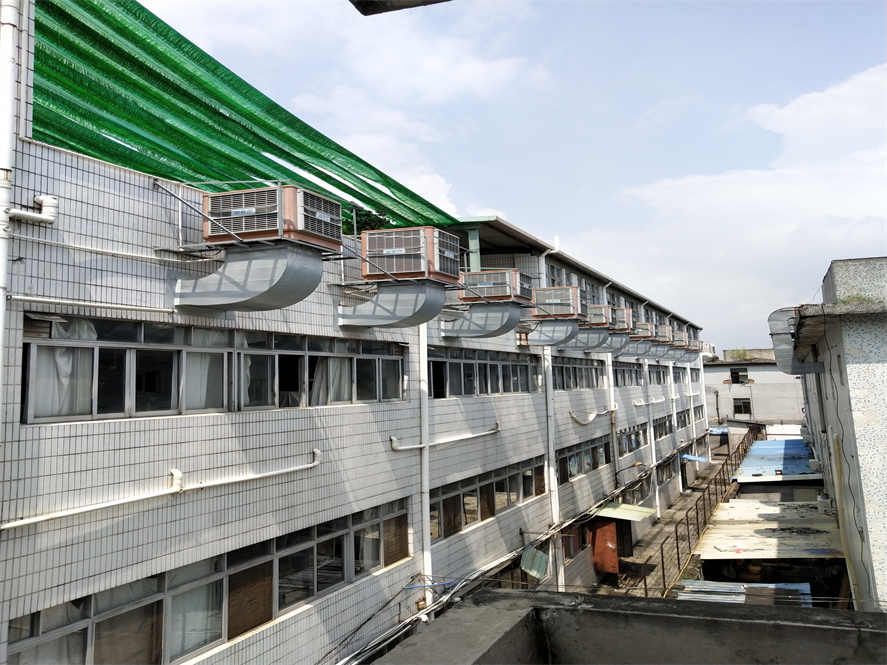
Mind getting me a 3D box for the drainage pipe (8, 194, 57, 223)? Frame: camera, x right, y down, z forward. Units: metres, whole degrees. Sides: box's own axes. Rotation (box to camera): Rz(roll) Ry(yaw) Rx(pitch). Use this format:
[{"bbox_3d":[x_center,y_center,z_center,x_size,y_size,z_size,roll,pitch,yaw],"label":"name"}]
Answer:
[{"bbox_3d":[-4.109,-1.231,7.664,0.217,0.259,0.469,-4,-5,25],"label":"drainage pipe"}]

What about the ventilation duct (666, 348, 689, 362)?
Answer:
[{"bbox_3d":[12.425,1.287,42.098,1.656,0.669,0.690,-3,-4,24],"label":"ventilation duct"}]

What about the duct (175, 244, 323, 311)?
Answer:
[{"bbox_3d":[-2.374,-0.626,9.477,1.750,0.637,0.700,-4,-5,25],"label":"duct"}]

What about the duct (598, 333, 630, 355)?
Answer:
[{"bbox_3d":[5.580,0.399,26.351,1.715,0.651,0.714,-4,-5,25],"label":"duct"}]

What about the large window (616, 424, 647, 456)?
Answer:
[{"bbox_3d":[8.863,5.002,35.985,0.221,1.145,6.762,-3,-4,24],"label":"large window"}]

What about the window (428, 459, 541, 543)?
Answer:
[{"bbox_3d":[1.311,3.908,18.867,0.105,1.092,7.420,-4,-5,25],"label":"window"}]

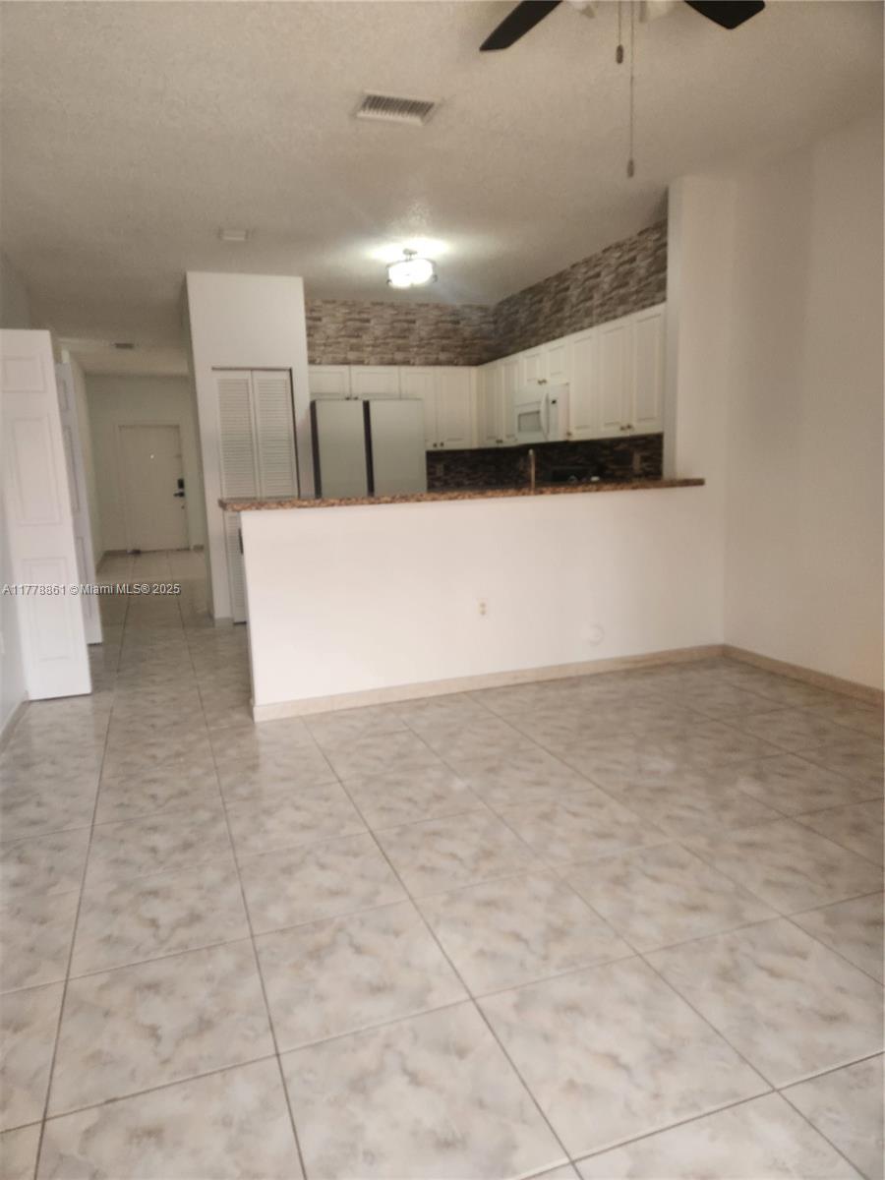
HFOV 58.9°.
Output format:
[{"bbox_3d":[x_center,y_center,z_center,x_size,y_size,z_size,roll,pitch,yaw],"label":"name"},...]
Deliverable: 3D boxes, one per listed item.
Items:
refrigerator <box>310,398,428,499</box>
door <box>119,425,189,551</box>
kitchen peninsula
[{"bbox_3d":[-0.698,-0.702,6.903,0.910,1.780,0.830,-5,10,-20],"label":"refrigerator"},{"bbox_3d":[-4.661,-1.662,12.703,0.915,2.030,0.060,-5,10,-20],"label":"door"},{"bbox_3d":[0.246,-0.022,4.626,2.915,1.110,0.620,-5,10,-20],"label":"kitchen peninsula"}]

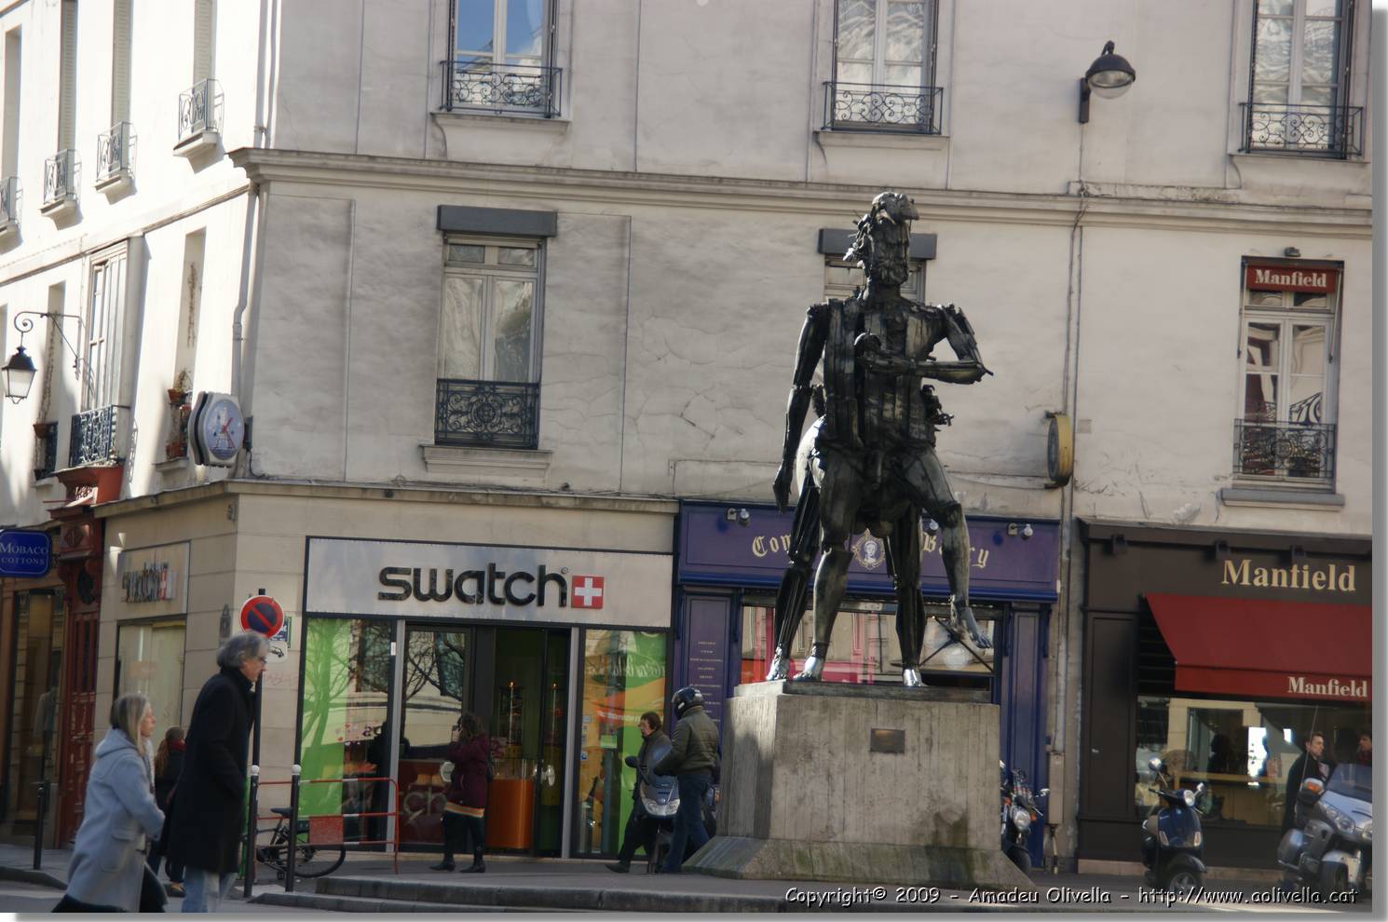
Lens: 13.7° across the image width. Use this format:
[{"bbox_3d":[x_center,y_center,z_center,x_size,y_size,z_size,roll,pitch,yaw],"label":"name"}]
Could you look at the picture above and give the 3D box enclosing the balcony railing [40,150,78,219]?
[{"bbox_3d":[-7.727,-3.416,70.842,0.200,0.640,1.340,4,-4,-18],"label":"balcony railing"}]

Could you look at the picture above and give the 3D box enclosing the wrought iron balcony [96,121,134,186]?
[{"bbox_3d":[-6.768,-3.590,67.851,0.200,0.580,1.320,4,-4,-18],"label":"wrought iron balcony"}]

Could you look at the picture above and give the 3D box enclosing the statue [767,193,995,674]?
[{"bbox_3d":[1.713,-0.199,57.439,2.120,4.800,3.500,3,-4,-9],"label":"statue"}]

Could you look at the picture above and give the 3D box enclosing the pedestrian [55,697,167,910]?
[{"bbox_3d":[-3.046,2.003,30.149,0.720,1.580,0.500,2,-4,0],"label":"pedestrian"}]

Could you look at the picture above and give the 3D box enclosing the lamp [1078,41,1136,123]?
[{"bbox_3d":[4.301,-4.003,60.915,0.520,0.700,1.700,3,-4,-8],"label":"lamp"}]

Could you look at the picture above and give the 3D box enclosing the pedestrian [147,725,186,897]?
[{"bbox_3d":[-5.094,3.396,56.146,0.600,1.660,0.480,4,-4,-21],"label":"pedestrian"}]

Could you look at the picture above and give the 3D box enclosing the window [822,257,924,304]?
[{"bbox_3d":[1.912,-1.060,63.026,1.140,2.280,0.220,3,-4,-9],"label":"window"}]

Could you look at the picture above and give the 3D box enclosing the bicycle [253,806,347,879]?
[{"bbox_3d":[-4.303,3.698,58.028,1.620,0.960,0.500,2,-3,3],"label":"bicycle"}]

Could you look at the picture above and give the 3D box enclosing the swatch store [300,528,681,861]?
[{"bbox_3d":[-2.188,2.510,60.702,3.900,3.280,0.600,3,-4,-8],"label":"swatch store"}]

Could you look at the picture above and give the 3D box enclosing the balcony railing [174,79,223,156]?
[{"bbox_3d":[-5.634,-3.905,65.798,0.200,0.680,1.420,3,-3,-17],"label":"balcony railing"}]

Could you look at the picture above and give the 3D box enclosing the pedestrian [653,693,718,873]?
[{"bbox_3d":[-0.104,3.218,58.246,0.540,1.870,0.520,1,-4,25],"label":"pedestrian"}]

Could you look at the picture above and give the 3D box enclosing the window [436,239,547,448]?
[{"bbox_3d":[-2.208,-1.255,62.380,1.150,2.280,0.220,3,-4,-9],"label":"window"}]

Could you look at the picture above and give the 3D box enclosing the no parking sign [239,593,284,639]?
[{"bbox_3d":[-4.392,1.592,58.900,0.450,0.450,0.050,3,-4,-5],"label":"no parking sign"}]

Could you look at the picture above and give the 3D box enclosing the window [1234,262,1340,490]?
[{"bbox_3d":[6.684,-0.962,65.452,1.170,2.580,0.200,3,-3,-13],"label":"window"}]

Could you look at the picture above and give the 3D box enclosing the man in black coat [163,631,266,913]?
[{"bbox_3d":[-2.563,1.801,30.943,0.600,1.780,0.550,3,-4,-3],"label":"man in black coat"}]

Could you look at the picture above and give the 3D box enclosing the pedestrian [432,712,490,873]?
[{"bbox_3d":[-2.456,3.447,60.252,0.560,1.660,0.500,2,-3,10],"label":"pedestrian"}]

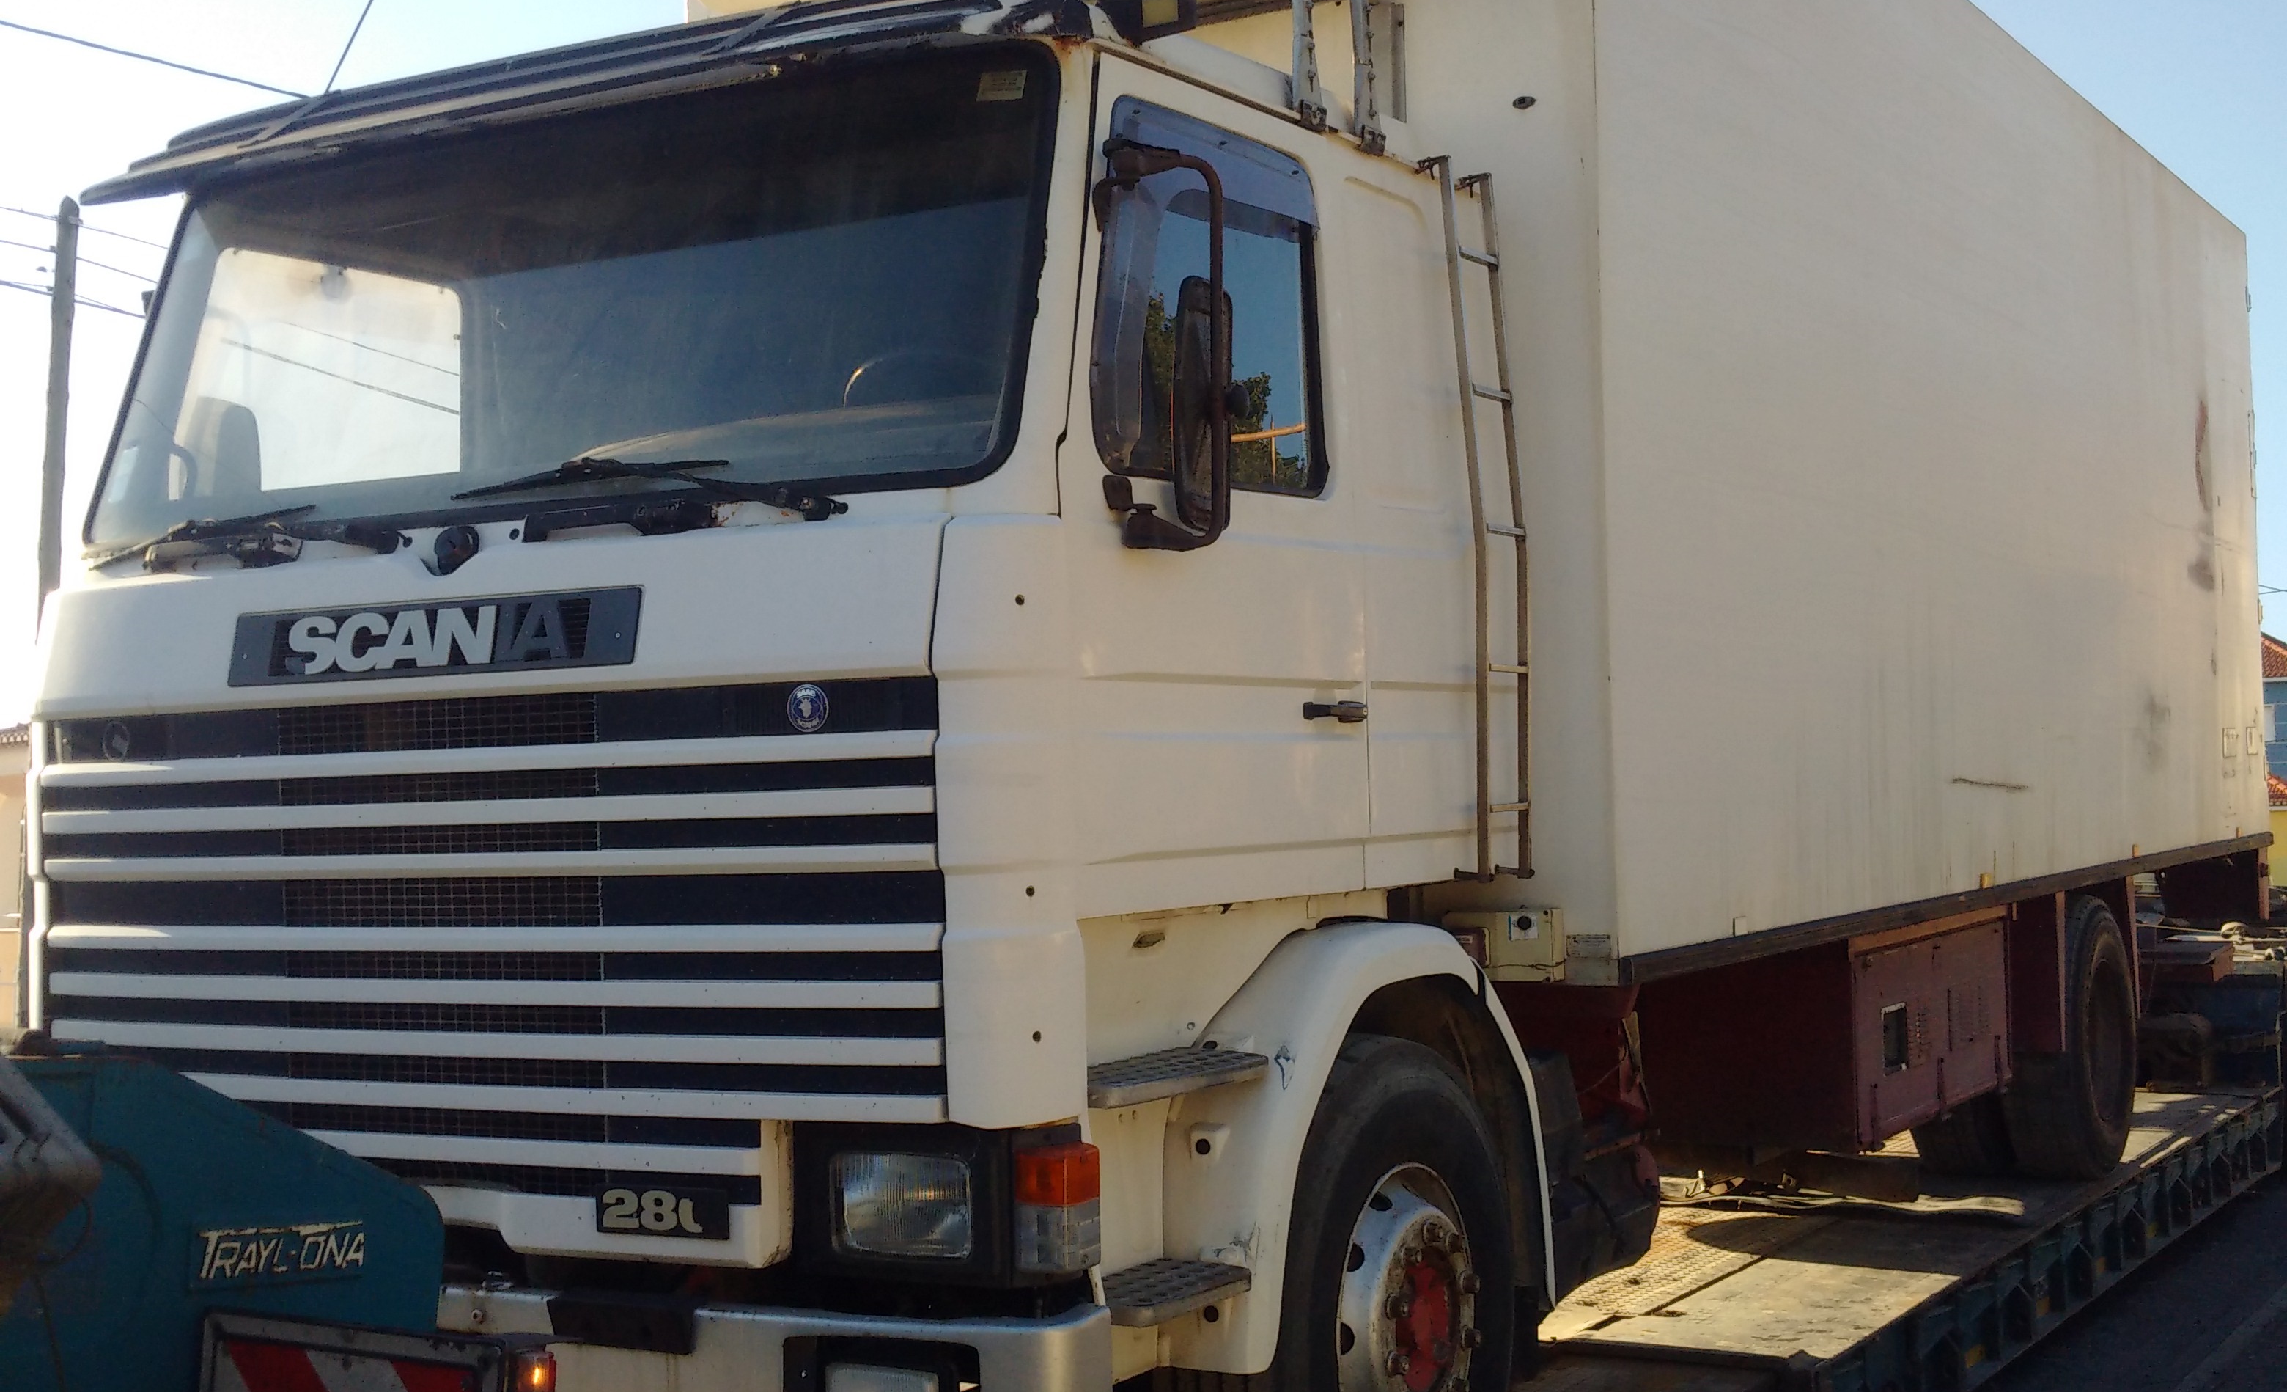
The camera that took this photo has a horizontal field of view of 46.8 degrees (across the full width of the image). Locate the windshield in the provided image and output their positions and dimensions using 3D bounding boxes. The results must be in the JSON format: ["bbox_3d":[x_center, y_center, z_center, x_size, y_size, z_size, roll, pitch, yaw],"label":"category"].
[{"bbox_3d":[-1.084,-0.684,4.681,2.080,0.780,0.160,-3,-17,29],"label":"windshield"}]

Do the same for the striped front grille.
[{"bbox_3d":[-1.149,0.458,4.471,2.000,0.890,0.140,-3,-2,29],"label":"striped front grille"}]

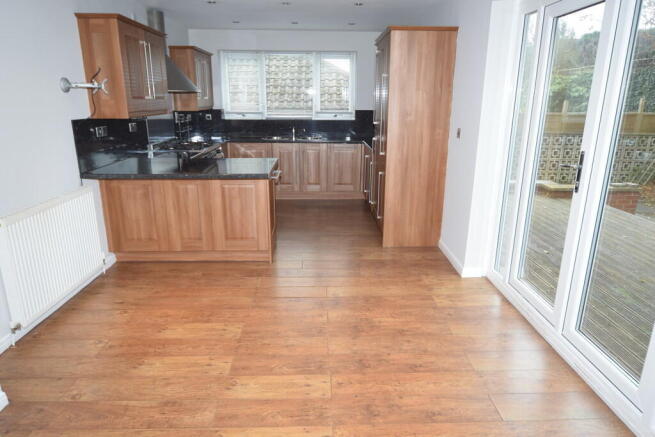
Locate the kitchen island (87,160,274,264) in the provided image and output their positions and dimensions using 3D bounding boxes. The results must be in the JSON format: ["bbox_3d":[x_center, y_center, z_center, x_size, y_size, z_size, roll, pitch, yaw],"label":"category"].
[{"bbox_3d":[-1.275,-0.066,3.893,1.540,0.901,0.926,0,17,-1],"label":"kitchen island"}]

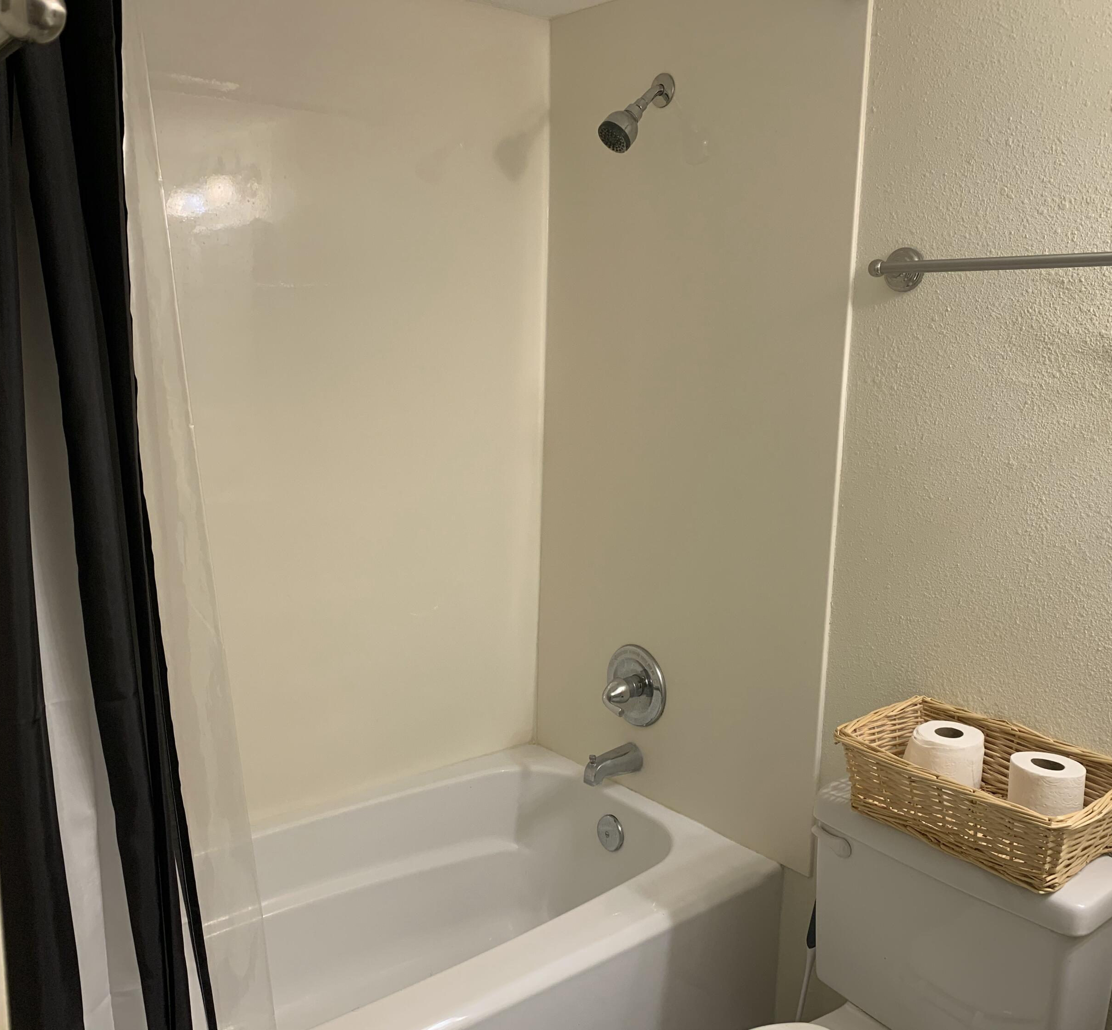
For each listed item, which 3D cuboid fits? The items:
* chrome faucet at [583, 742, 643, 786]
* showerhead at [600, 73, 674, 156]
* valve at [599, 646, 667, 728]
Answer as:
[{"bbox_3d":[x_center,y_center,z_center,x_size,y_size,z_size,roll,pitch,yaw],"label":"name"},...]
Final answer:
[{"bbox_3d":[0.122,0.543,2.252,0.138,0.071,0.058,-7,12,-39],"label":"chrome faucet"},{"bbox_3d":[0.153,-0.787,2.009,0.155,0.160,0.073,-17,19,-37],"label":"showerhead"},{"bbox_3d":[0.141,0.379,2.241,0.092,0.180,0.180,-7,12,-39],"label":"valve"}]

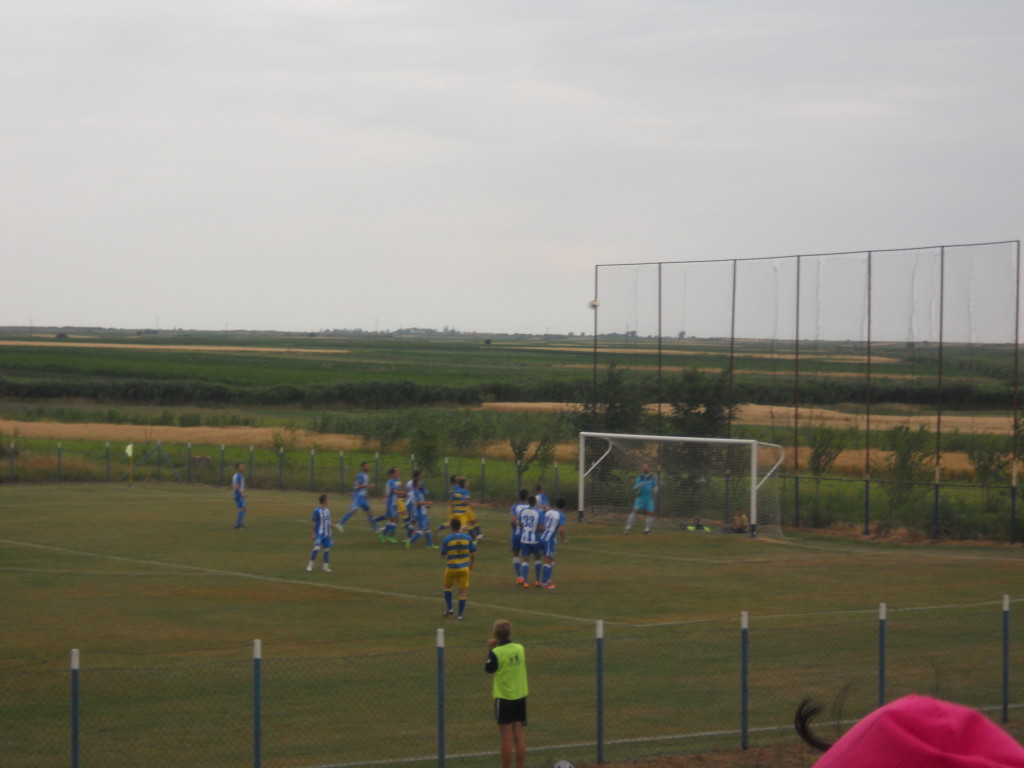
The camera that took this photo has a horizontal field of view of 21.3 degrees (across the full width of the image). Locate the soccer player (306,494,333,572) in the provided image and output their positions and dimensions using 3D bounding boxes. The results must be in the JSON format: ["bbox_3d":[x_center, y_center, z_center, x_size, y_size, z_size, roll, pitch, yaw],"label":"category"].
[{"bbox_3d":[-4.230,3.285,59.800,0.600,1.730,0.450,0,1,-27],"label":"soccer player"}]

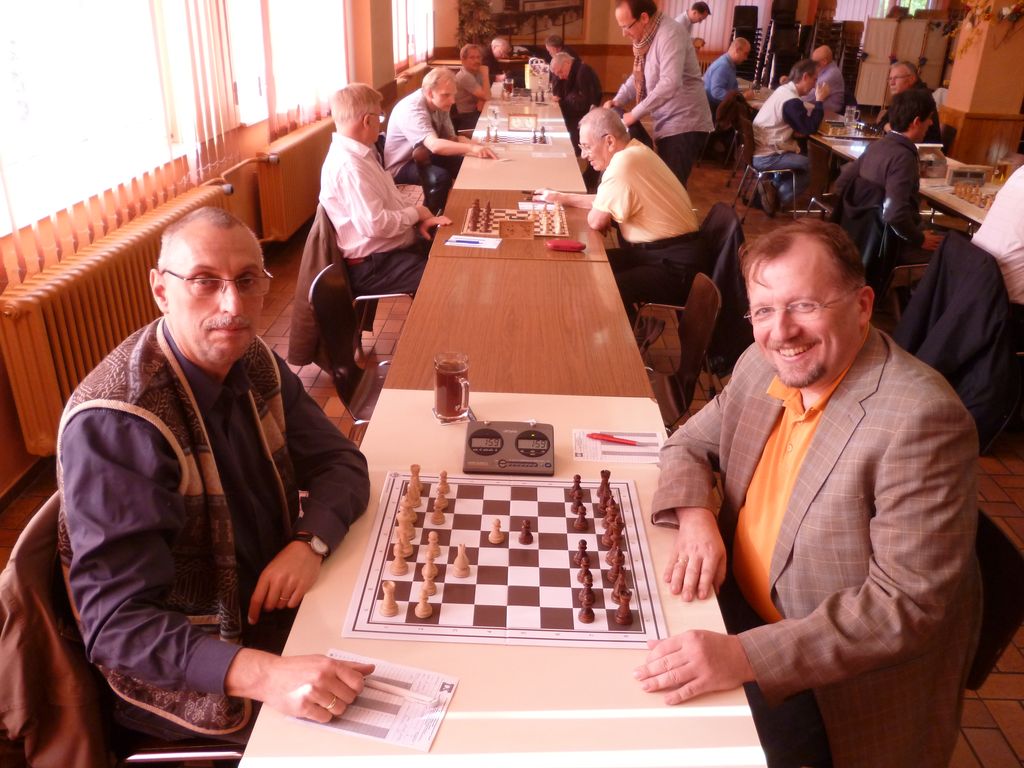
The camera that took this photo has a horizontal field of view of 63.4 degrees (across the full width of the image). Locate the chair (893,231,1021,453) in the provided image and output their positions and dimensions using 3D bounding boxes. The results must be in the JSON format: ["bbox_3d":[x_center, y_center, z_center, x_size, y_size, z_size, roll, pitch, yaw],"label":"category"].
[{"bbox_3d":[2.078,-0.182,3.487,0.550,0.850,0.490,2,25,0],"label":"chair"}]

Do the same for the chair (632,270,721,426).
[{"bbox_3d":[0.440,0.045,2.978,0.530,0.830,0.440,2,25,0],"label":"chair"}]

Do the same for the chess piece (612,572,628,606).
[{"bbox_3d":[0.186,0.343,1.410,0.029,0.064,0.029,2,25,0],"label":"chess piece"}]

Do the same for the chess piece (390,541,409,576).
[{"bbox_3d":[-0.197,0.300,1.453,0.032,0.067,0.032,2,25,0],"label":"chess piece"}]

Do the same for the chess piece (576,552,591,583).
[{"bbox_3d":[0.130,0.326,1.462,0.027,0.047,0.027,2,25,0],"label":"chess piece"}]

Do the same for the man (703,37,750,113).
[{"bbox_3d":[2.312,-3.077,9.070,0.780,1.325,0.520,1,25,-2],"label":"man"}]

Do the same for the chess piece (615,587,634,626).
[{"bbox_3d":[0.188,0.367,1.367,0.029,0.056,0.029,2,25,0],"label":"chess piece"}]

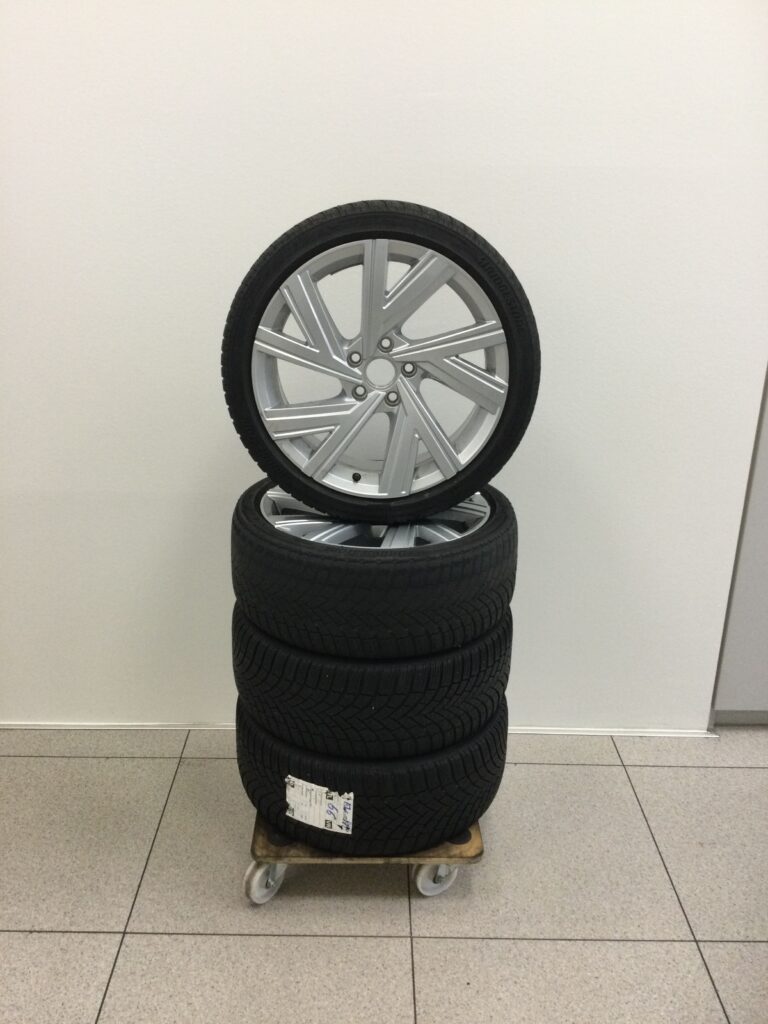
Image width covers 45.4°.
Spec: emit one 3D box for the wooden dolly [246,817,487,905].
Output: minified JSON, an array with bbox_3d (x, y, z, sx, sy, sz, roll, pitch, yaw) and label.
[{"bbox_3d":[-0.044,0.699,2.238,0.500,0.142,0.570,1,21,-2],"label":"wooden dolly"}]

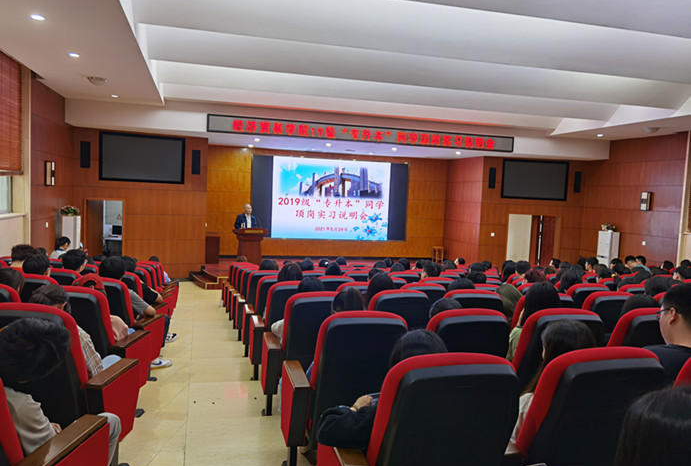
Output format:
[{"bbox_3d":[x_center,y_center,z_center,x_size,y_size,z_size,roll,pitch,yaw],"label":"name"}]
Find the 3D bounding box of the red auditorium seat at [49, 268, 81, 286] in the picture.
[{"bbox_3d":[-2.811,0.754,5.504,0.610,0.885,0.650,3,4,4],"label":"red auditorium seat"}]

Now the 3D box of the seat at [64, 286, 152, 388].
[{"bbox_3d":[-1.726,0.753,3.590,0.610,0.885,0.650,3,4,4],"label":"seat"}]

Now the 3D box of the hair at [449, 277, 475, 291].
[{"bbox_3d":[0.892,0.446,4.170,0.180,0.190,0.195,1,4,-15],"label":"hair"}]

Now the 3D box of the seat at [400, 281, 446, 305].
[{"bbox_3d":[0.608,0.929,5.266,0.630,0.990,0.740,2,4,-13],"label":"seat"}]

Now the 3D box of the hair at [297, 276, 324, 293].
[{"bbox_3d":[-0.254,0.418,3.912,0.185,0.200,0.200,2,4,-11],"label":"hair"}]

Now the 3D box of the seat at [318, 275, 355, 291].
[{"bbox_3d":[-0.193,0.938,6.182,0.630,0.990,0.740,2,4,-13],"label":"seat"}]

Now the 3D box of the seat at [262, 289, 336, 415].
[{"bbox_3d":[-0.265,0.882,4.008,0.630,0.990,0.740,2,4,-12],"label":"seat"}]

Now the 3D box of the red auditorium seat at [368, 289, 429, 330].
[{"bbox_3d":[0.333,0.834,4.007,0.610,0.885,0.650,1,4,-15],"label":"red auditorium seat"}]

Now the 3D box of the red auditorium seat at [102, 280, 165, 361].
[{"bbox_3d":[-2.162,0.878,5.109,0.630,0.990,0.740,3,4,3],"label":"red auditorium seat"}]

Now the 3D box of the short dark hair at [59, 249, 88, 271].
[{"bbox_3d":[-2.772,0.265,5.511,0.180,0.200,0.200,3,4,4],"label":"short dark hair"}]

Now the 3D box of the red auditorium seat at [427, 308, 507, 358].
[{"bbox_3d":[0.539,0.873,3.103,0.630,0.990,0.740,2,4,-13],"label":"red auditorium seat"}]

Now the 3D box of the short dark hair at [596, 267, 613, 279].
[{"bbox_3d":[3.353,0.534,6.977,0.175,0.190,0.190,0,5,-30],"label":"short dark hair"}]

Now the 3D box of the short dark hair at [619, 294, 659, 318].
[{"bbox_3d":[1.833,0.487,3.374,0.170,0.200,0.190,1,4,-15],"label":"short dark hair"}]

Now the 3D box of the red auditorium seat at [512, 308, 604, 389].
[{"bbox_3d":[1.143,0.833,3.218,0.610,0.885,0.650,1,4,-15],"label":"red auditorium seat"}]

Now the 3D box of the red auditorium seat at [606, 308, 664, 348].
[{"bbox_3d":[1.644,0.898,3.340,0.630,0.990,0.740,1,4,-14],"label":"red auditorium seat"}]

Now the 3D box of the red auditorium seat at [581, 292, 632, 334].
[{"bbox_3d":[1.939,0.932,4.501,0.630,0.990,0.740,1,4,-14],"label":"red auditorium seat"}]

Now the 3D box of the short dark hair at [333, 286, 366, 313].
[{"bbox_3d":[0.012,0.397,2.925,0.160,0.210,0.190,1,4,-15],"label":"short dark hair"}]

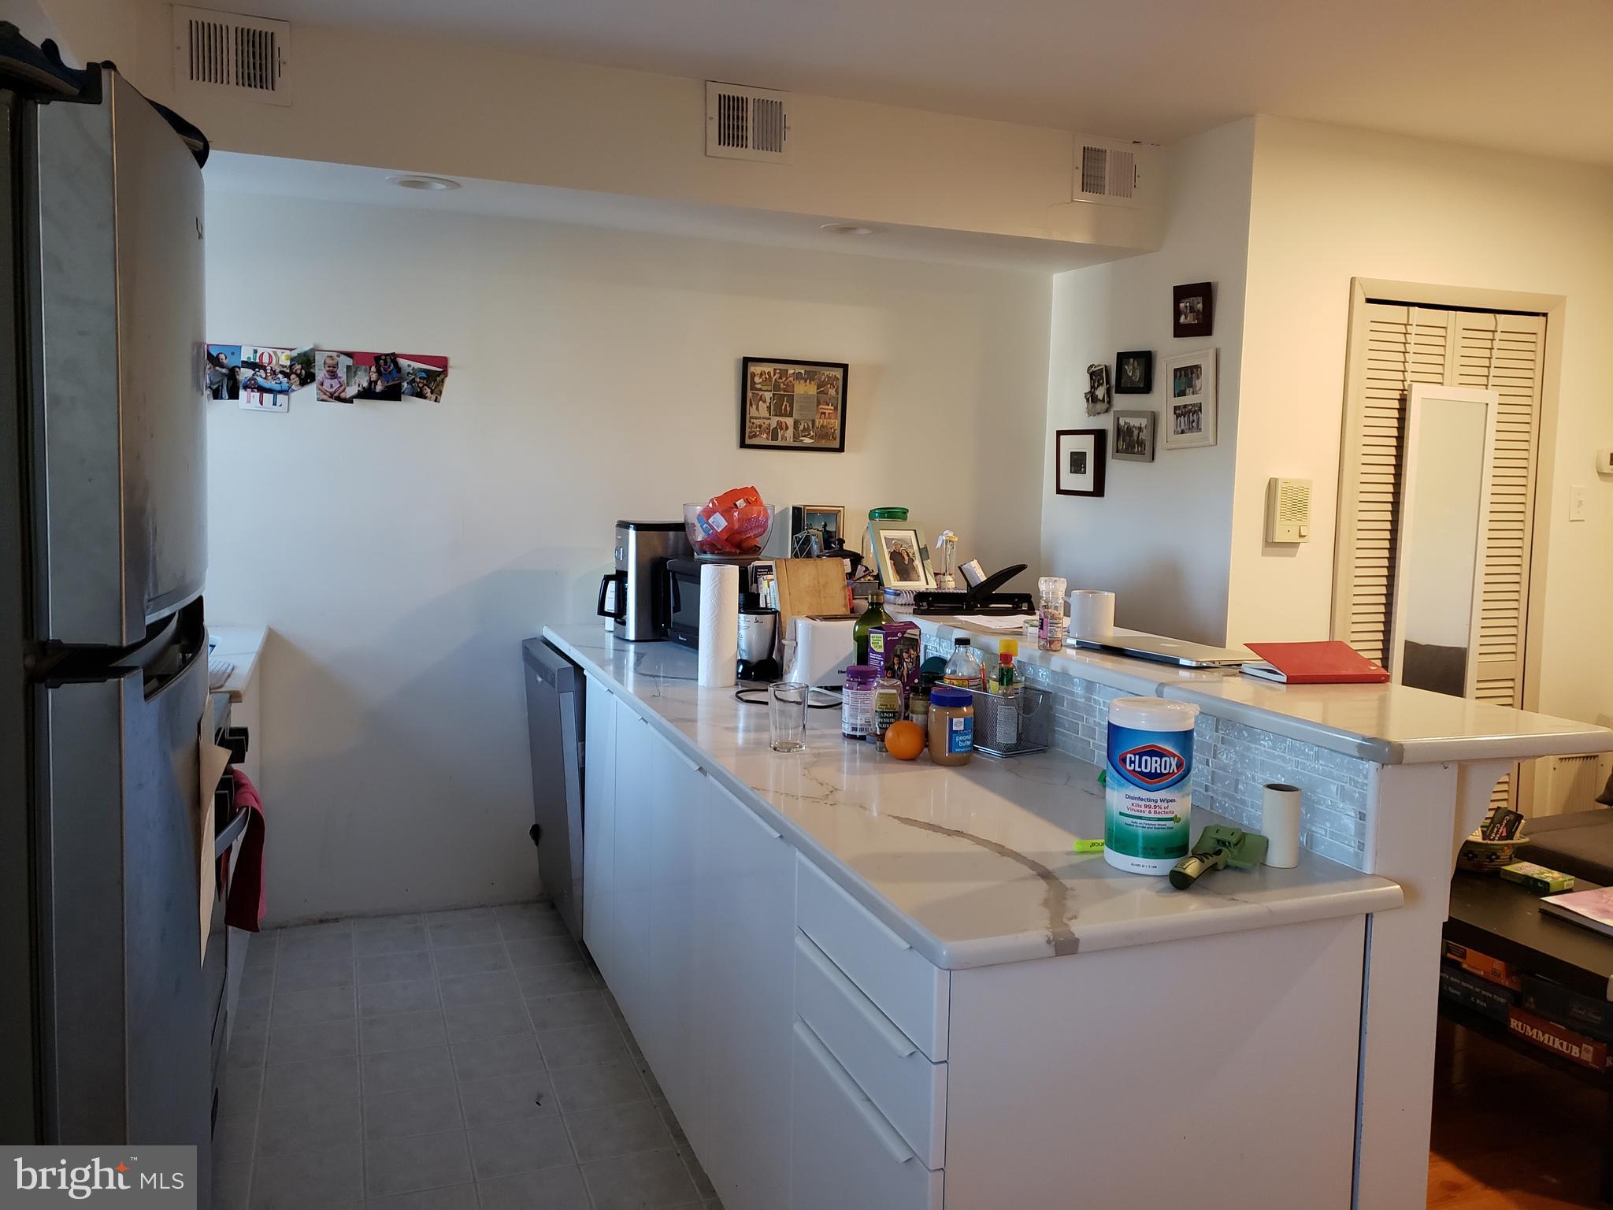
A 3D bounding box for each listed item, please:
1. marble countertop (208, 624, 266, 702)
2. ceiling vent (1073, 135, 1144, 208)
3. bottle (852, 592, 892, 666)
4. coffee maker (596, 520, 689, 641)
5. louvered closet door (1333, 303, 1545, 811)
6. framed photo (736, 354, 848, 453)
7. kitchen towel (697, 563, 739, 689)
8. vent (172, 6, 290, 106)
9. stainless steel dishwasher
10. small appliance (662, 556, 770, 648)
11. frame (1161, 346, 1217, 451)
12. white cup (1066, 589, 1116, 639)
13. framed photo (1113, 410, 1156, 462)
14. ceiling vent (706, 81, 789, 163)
[{"bbox_3d":[-1.672,0.148,2.927,0.635,0.035,1.120,-1,6,-21],"label":"marble countertop"},{"bbox_3d":[0.949,-1.354,3.792,0.252,0.199,0.020,-1,6,-21],"label":"ceiling vent"},{"bbox_3d":[0.146,0.098,2.550,0.102,0.255,0.102,-1,6,-21],"label":"bottle"},{"bbox_3d":[-0.491,-0.072,3.633,0.280,0.342,0.186,-1,6,-21],"label":"coffee maker"},{"bbox_3d":[2.027,0.051,3.951,0.767,1.955,0.040,-1,6,-21],"label":"louvered closet door"},{"bbox_3d":[-0.037,-0.665,4.052,0.375,0.298,0.022,-1,6,-21],"label":"framed photo"},{"bbox_3d":[-0.203,0.048,2.812,0.096,0.277,0.096,2,6,0],"label":"kitchen towel"},{"bbox_3d":[-1.370,-1.314,2.898,0.254,0.199,0.020,-1,6,-21],"label":"vent"},{"bbox_3d":[-0.505,0.564,3.666,0.620,0.860,0.610,-1,6,-21],"label":"stainless steel dishwasher"},{"bbox_3d":[-0.180,0.009,3.411,0.317,0.240,0.425,-1,6,-21],"label":"small appliance"},{"bbox_3d":[1.171,-0.631,3.738,0.022,0.292,0.255,-1,6,-21],"label":"frame"},{"bbox_3d":[0.546,0.026,2.364,0.115,0.098,0.085,3,6,13],"label":"white cup"},{"bbox_3d":[1.077,-0.554,3.982,0.020,0.160,0.197,-2,7,-26],"label":"framed photo"},{"bbox_3d":[-0.155,-1.335,3.362,0.253,0.200,0.020,-1,6,-21],"label":"ceiling vent"}]

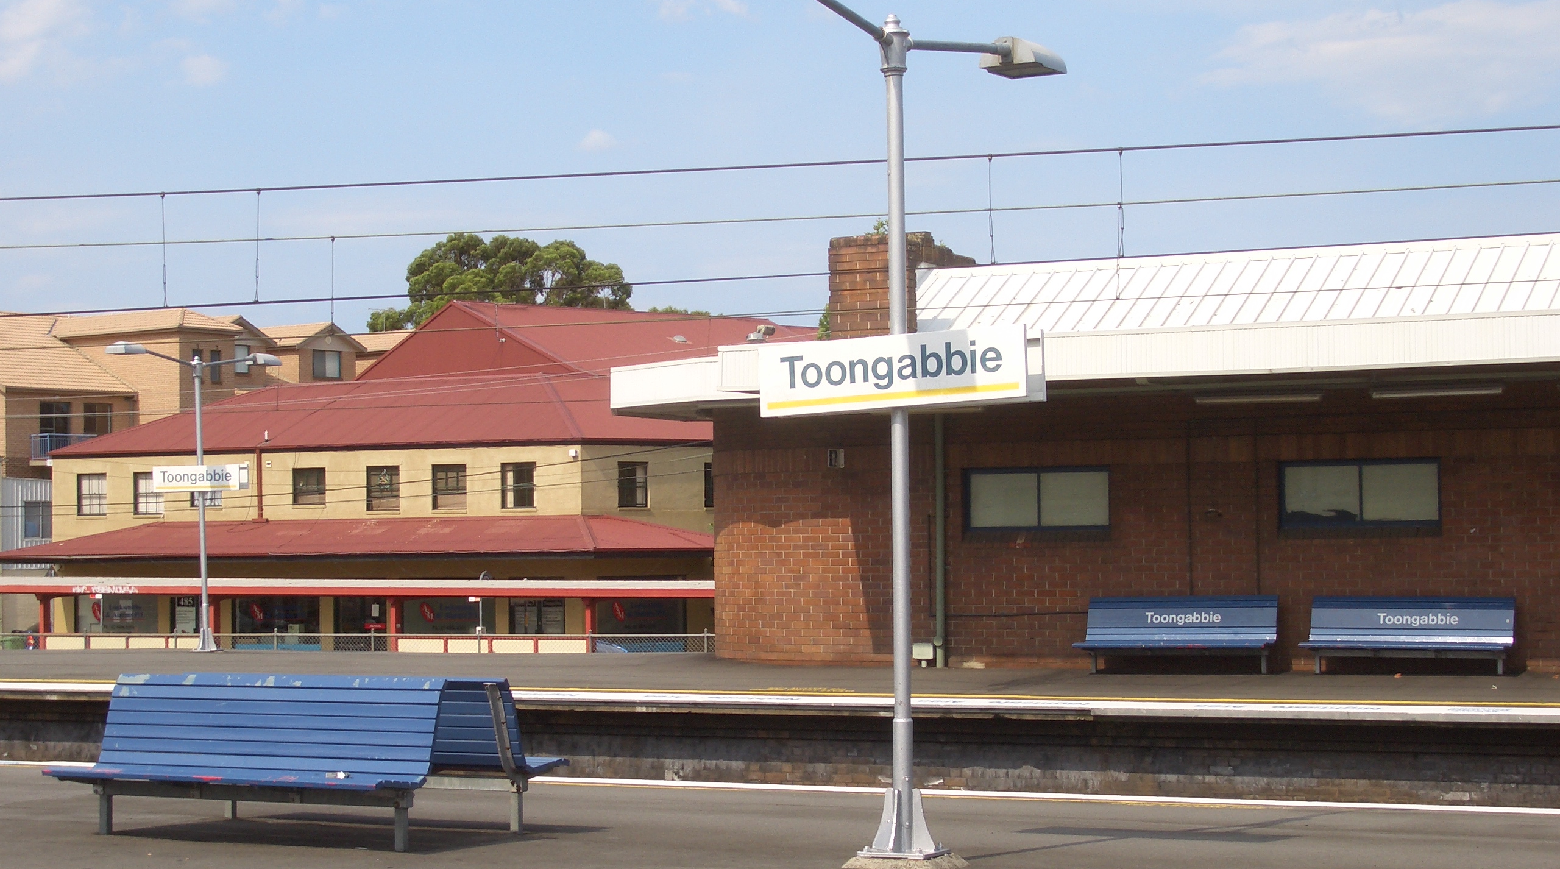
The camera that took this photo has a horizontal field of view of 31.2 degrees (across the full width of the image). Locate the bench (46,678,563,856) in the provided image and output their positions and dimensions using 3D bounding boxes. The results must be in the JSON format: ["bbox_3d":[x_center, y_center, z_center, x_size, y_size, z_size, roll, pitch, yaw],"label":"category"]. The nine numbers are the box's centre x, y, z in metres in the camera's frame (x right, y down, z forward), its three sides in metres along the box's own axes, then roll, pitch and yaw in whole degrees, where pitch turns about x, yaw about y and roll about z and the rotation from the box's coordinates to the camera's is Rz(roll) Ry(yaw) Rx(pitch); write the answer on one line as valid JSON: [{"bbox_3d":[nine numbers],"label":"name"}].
[{"bbox_3d":[-2.334,1.584,13.855,2.060,0.790,1.572,-2,-2,30],"label":"bench"}]

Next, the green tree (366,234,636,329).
[{"bbox_3d":[-15.062,-1.162,150.041,14.200,19.330,13.060,0,-2,-6],"label":"green tree"}]

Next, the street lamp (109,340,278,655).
[{"bbox_3d":[-7.522,0.870,36.319,1.600,3.930,3.400,-2,-2,25],"label":"street lamp"}]

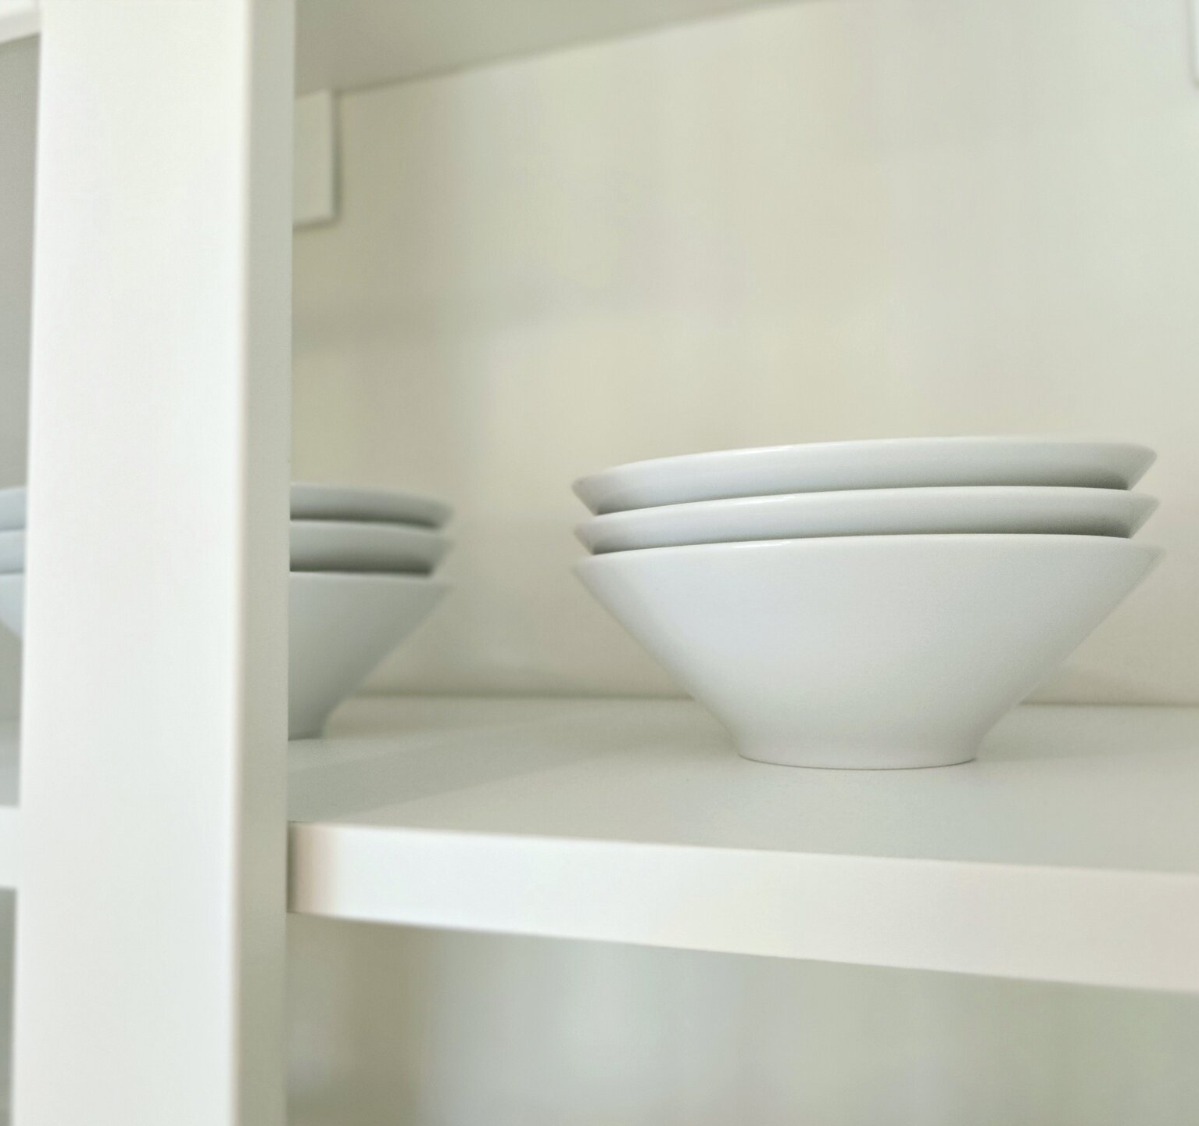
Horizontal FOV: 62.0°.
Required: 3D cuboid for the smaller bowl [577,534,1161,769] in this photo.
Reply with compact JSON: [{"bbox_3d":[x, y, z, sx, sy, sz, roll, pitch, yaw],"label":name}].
[{"bbox_3d":[0.078,0.029,0.309,0.175,0.060,0.175,-1,-4,0],"label":"smaller bowl"}]

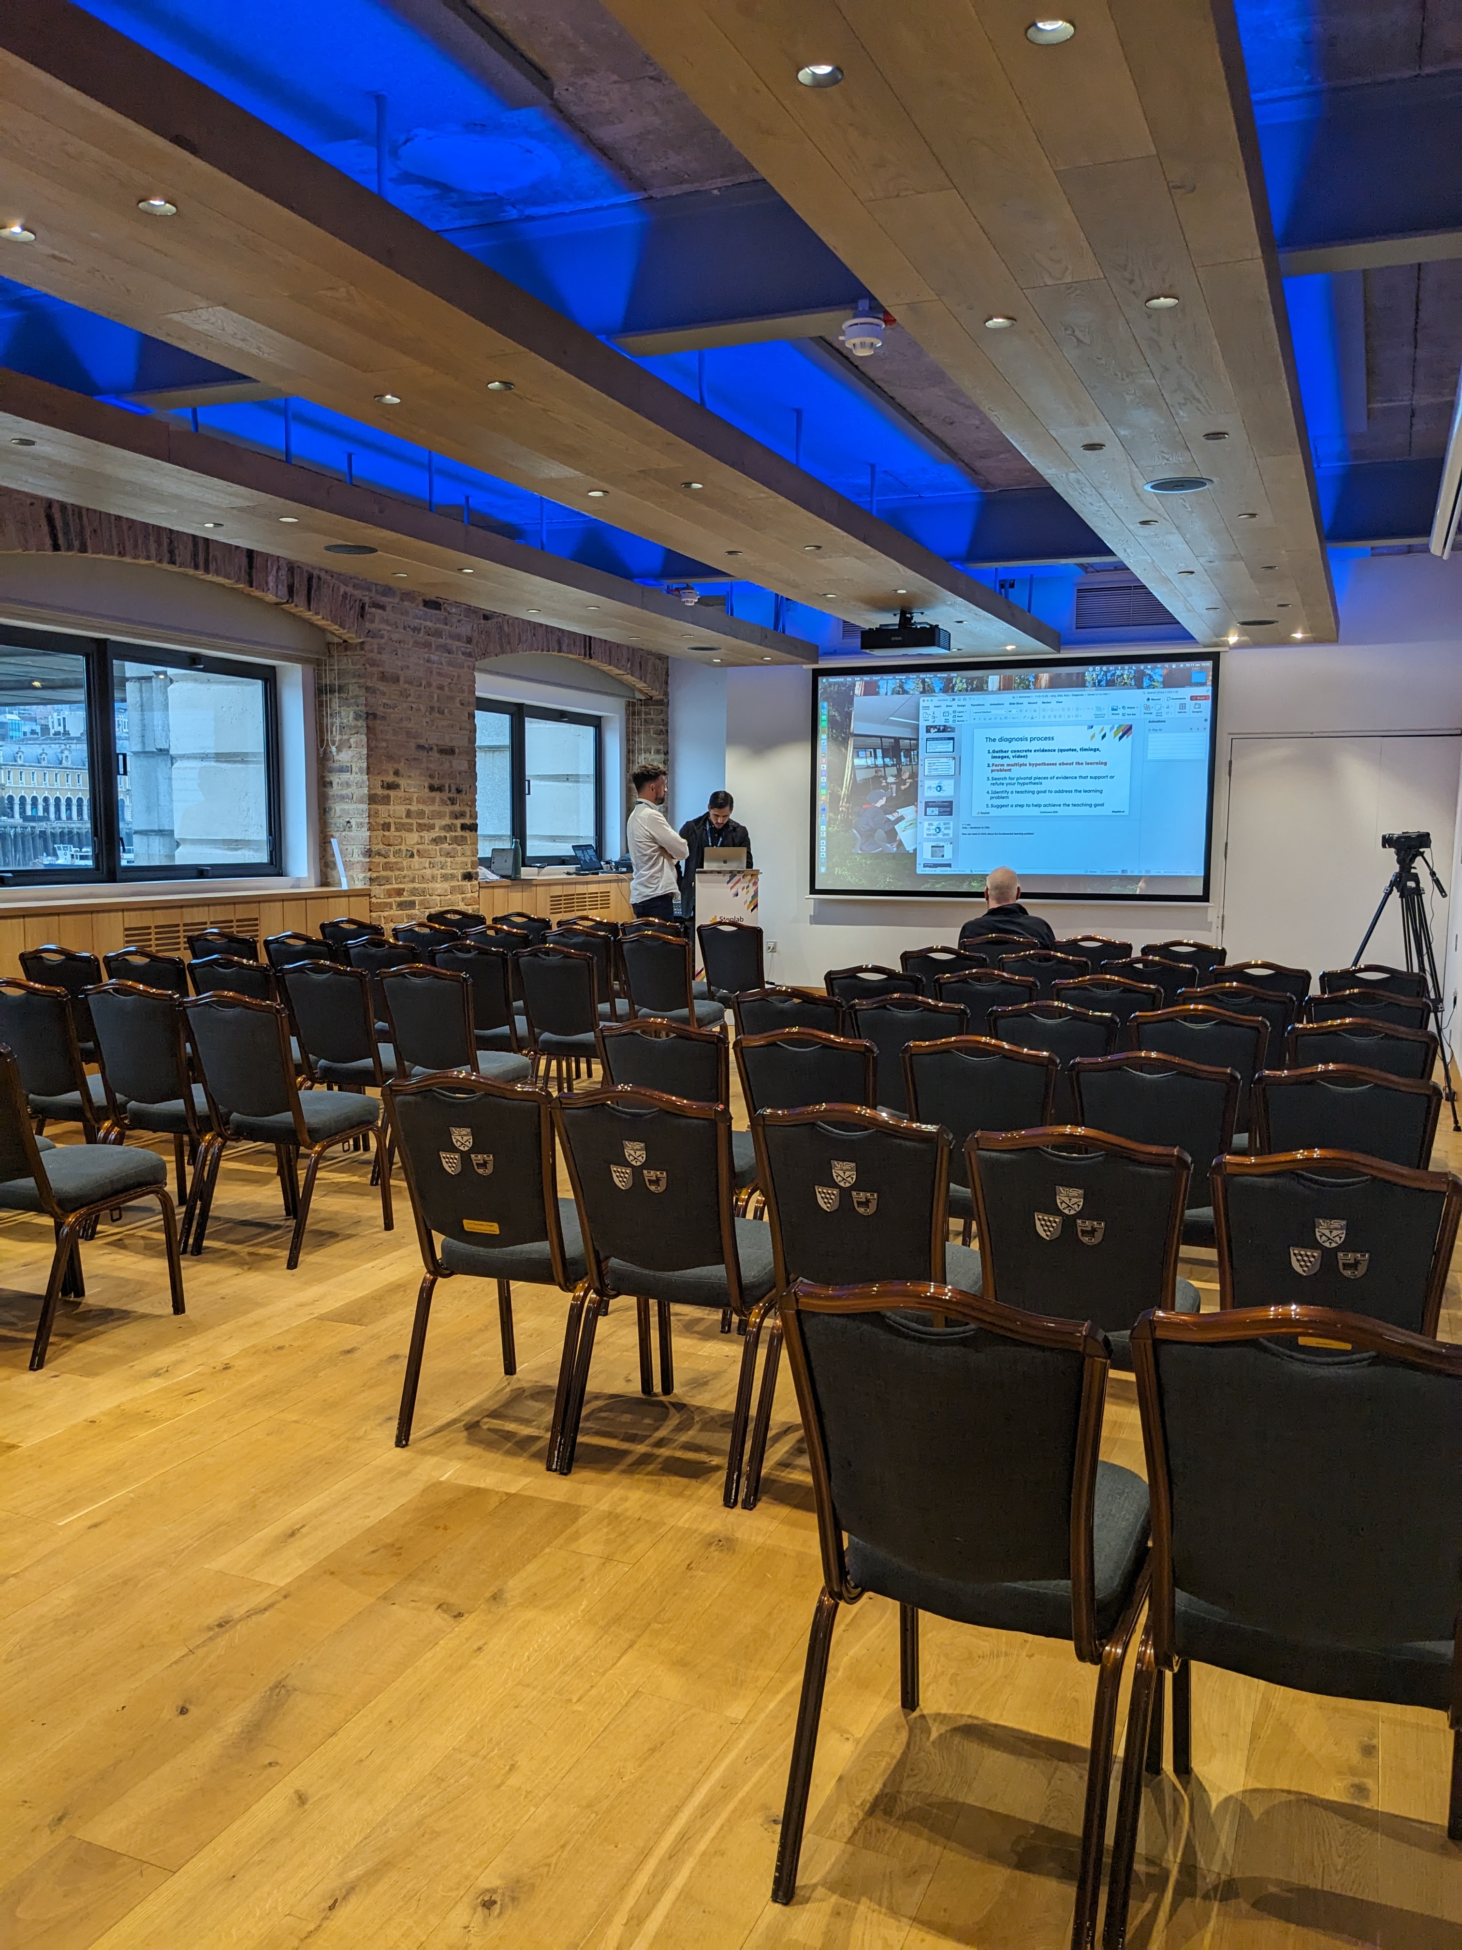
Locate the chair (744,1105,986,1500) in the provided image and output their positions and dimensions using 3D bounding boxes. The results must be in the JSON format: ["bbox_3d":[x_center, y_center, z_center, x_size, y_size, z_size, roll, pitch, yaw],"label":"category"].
[{"bbox_3d":[0.350,0.697,3.414,0.447,0.920,0.601,3,6,22],"label":"chair"}]

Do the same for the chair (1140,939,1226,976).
[{"bbox_3d":[2.392,0.245,7.974,0.439,0.902,0.584,3,6,23],"label":"chair"}]

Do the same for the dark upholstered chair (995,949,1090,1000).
[{"bbox_3d":[1.545,0.324,7.305,0.447,0.920,0.601,3,6,22],"label":"dark upholstered chair"}]

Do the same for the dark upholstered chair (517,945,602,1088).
[{"bbox_3d":[-0.709,0.288,7.131,0.439,0.902,0.584,3,6,21],"label":"dark upholstered chair"}]

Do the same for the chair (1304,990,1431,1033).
[{"bbox_3d":[2.379,0.494,5.748,0.439,0.941,0.604,3,6,21],"label":"chair"}]

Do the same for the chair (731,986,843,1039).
[{"bbox_3d":[0.301,0.463,5.463,0.434,0.897,0.575,3,6,23],"label":"chair"}]

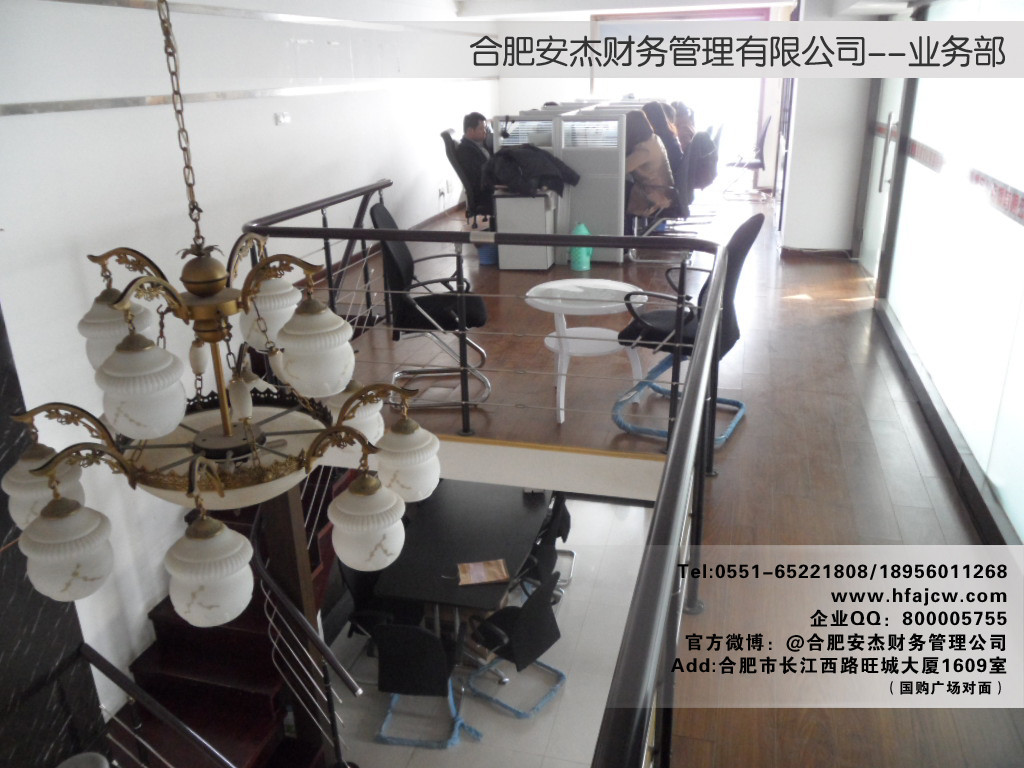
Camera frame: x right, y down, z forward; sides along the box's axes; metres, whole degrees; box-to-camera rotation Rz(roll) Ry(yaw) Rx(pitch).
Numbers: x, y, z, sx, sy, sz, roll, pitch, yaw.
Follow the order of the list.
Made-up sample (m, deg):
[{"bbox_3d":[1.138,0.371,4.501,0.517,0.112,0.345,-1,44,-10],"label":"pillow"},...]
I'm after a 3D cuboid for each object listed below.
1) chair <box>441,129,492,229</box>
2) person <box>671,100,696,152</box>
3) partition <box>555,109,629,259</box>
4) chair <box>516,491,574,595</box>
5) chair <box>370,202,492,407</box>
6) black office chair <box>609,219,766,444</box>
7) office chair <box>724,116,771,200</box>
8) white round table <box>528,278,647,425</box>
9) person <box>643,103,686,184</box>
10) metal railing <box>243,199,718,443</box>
[{"bbox_3d":[-0.377,-2.256,8.700,0.680,1.040,0.620,4,22,15],"label":"chair"},{"bbox_3d":[1.821,-2.594,9.161,0.720,1.220,0.500,4,22,16],"label":"person"},{"bbox_3d":[0.671,-1.656,6.832,0.631,1.225,0.060,4,22,15],"label":"partition"},{"bbox_3d":[0.200,1.200,6.785,0.600,0.950,0.560,2,22,9],"label":"chair"},{"bbox_3d":[-0.411,-0.436,4.155,0.570,0.990,0.550,-2,22,1],"label":"chair"},{"bbox_3d":[0.839,-0.319,3.748,0.600,0.990,0.560,14,26,34],"label":"black office chair"},{"bbox_3d":[2.968,-2.846,9.995,0.580,0.970,0.560,4,22,15],"label":"office chair"},{"bbox_3d":[0.371,-0.170,3.990,0.585,0.565,0.585,-2,22,1],"label":"white round table"},{"bbox_3d":[1.420,-2.116,7.907,0.720,1.270,0.500,4,22,16],"label":"person"},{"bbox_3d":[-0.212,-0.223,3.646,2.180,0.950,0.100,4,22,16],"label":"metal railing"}]

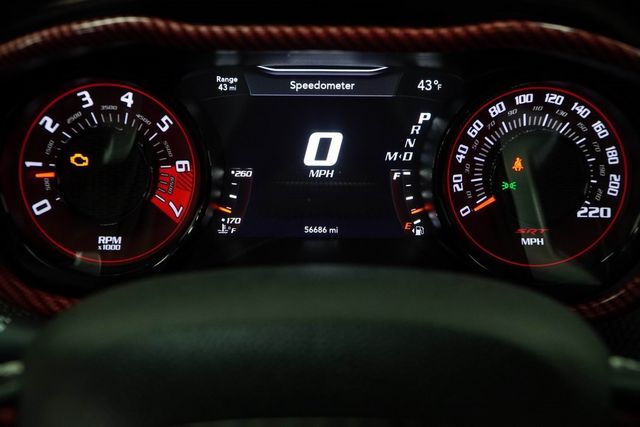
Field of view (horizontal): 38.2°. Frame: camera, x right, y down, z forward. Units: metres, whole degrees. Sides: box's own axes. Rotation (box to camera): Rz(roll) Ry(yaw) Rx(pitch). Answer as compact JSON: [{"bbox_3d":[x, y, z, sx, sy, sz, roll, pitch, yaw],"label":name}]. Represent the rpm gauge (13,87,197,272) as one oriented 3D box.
[{"bbox_3d":[-0.119,-0.020,0.510,0.103,0.102,0.030,0,3,1],"label":"rpm gauge"}]

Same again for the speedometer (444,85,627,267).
[{"bbox_3d":[0.119,-0.021,0.510,0.100,0.100,0.030,0,3,1],"label":"speedometer"}]

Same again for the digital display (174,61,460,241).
[{"bbox_3d":[0.001,-0.034,0.510,0.153,0.096,0.020,0,3,1],"label":"digital display"}]

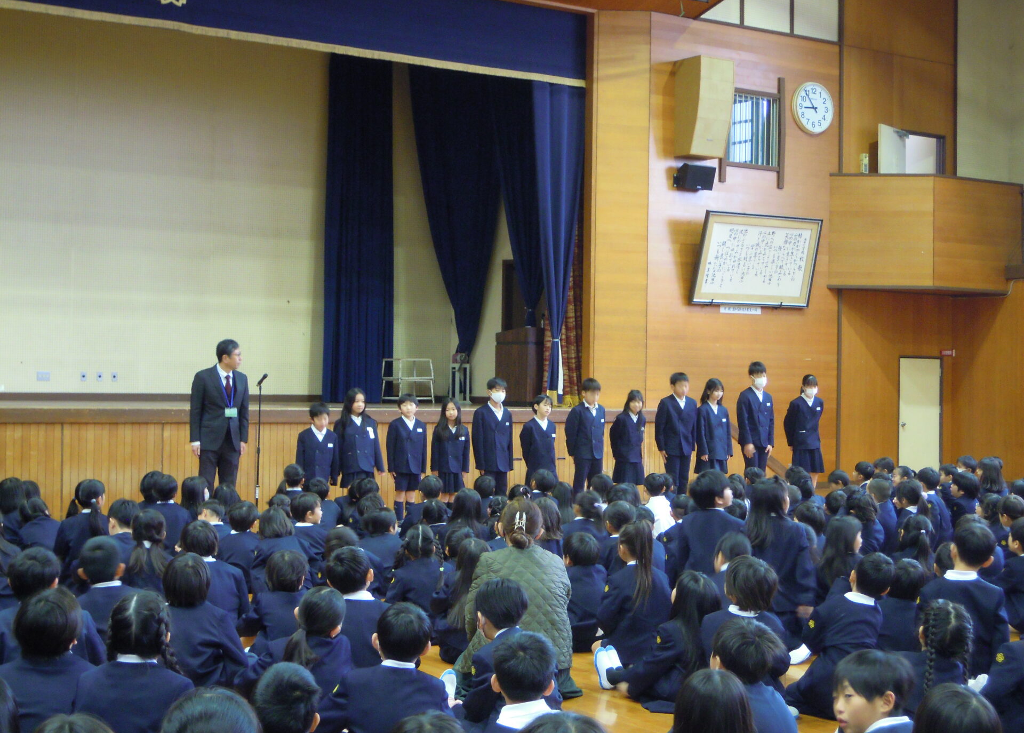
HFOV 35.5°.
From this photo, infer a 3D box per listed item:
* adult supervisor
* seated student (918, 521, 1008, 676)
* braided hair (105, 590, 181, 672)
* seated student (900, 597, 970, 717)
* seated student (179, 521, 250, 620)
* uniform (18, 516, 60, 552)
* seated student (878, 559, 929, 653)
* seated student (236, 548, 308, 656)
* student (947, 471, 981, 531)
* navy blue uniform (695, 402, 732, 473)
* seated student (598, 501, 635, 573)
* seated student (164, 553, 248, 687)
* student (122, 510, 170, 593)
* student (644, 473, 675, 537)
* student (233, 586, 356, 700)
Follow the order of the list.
[{"bbox_3d":[-2.526,0.612,13.800,0.470,1.710,0.280,1,-1,-35],"label":"adult supervisor"},{"bbox_3d":[2.018,1.052,7.150,0.410,0.710,0.500,1,-1,0],"label":"seated student"},{"bbox_3d":[-1.142,0.819,4.950,0.220,0.265,0.210,1,-1,-5],"label":"braided hair"},{"bbox_3d":[1.553,1.132,5.900,0.420,0.600,0.580,1,-1,-25],"label":"seated student"},{"bbox_3d":[-1.472,1.065,7.870,0.370,0.635,0.520,1,-1,-15],"label":"seated student"},{"bbox_3d":[-2.889,1.157,9.789,0.380,0.500,0.420,1,0,-10],"label":"uniform"},{"bbox_3d":[1.755,1.170,7.338,0.400,0.620,0.550,1,0,-10],"label":"seated student"},{"bbox_3d":[-0.936,1.094,6.539,0.410,0.700,0.550,1,0,-6],"label":"seated student"},{"bbox_3d":[3.598,1.202,12.750,0.400,0.680,0.600,1,-1,-40],"label":"student"},{"bbox_3d":[1.931,0.684,15.300,0.360,0.680,0.220,1,0,-30],"label":"navy blue uniform"},{"bbox_3d":[0.660,1.149,9.950,0.400,0.640,0.580,1,-1,-28],"label":"seated student"},{"bbox_3d":[-1.387,1.103,7.150,0.440,0.610,0.580,1,-1,-25],"label":"seated student"},{"bbox_3d":[-1.877,1.092,8.339,0.390,0.700,0.550,1,0,-6],"label":"student"},{"bbox_3d":[1.234,1.209,13.500,0.380,0.620,0.560,1,-1,-25],"label":"student"},{"bbox_3d":[-0.758,1.055,5.720,0.420,0.600,0.520,1,-1,0],"label":"student"}]

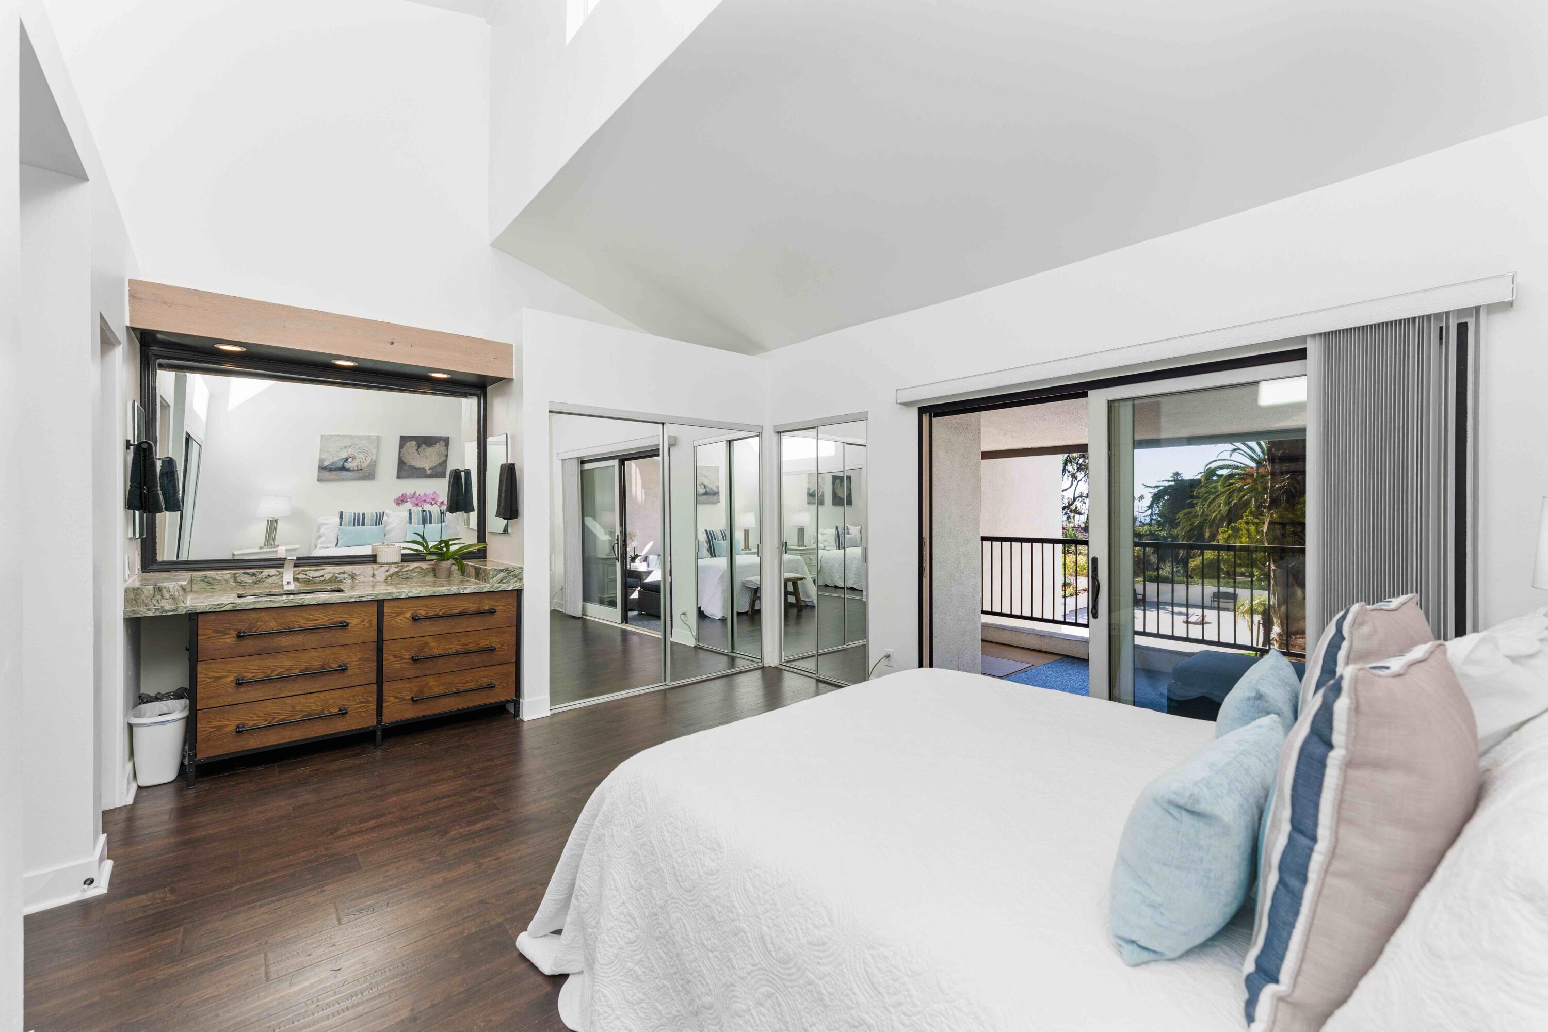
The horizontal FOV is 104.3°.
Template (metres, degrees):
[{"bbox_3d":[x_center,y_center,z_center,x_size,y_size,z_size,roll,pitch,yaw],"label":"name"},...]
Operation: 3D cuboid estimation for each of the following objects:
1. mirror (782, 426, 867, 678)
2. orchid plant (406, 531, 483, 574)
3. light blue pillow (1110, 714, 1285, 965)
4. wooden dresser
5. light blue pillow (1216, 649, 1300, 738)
[{"bbox_3d":[0.392,0.290,4.879,0.060,2.030,1.000,0,0,-40],"label":"mirror"},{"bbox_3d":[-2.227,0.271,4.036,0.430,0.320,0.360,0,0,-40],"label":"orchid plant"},{"bbox_3d":[0.701,0.500,0.970,0.480,0.285,0.140,0,14,-39],"label":"light blue pillow"},{"bbox_3d":[-2.414,0.892,3.607,1.540,0.840,0.580,0,0,-40],"label":"wooden dresser"},{"bbox_3d":[1.178,0.495,1.474,0.480,0.285,0.130,0,13,-42],"label":"light blue pillow"}]

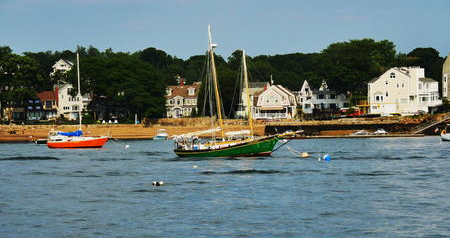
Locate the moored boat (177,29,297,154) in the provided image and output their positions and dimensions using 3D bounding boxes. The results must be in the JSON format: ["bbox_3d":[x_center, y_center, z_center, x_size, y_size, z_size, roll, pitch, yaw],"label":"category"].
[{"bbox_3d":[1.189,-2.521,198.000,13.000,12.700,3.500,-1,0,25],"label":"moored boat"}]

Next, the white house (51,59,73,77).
[{"bbox_3d":[-63.326,-19.539,810.000,7.800,8.400,9.600,-1,0,16],"label":"white house"}]

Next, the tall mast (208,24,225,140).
[{"bbox_3d":[-0.792,-3.580,198.700,0.300,11.000,0.300,-9,-4,25],"label":"tall mast"}]

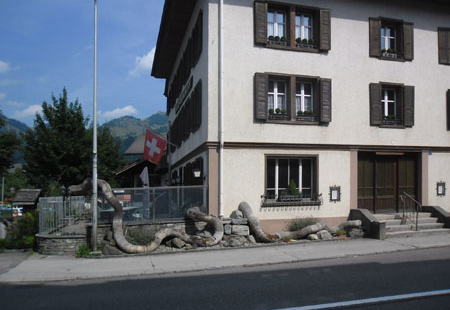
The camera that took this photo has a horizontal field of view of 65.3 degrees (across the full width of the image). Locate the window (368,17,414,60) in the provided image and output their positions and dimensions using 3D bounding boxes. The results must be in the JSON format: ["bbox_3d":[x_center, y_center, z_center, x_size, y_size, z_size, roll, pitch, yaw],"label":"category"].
[{"bbox_3d":[6.121,-4.277,12.950,1.850,1.530,0.220,0,-4,-15],"label":"window"}]

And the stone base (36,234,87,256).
[{"bbox_3d":[-4.376,2.422,9.400,1.600,0.470,0.450,-2,-4,21],"label":"stone base"}]

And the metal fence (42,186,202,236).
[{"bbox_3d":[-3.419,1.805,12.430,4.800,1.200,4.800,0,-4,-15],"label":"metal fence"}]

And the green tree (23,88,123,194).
[{"bbox_3d":[-9.553,-0.532,22.000,5.600,7.000,5.400,1,-4,-24],"label":"green tree"}]

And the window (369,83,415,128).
[{"bbox_3d":[6.092,-1.811,12.850,1.880,1.600,0.220,0,-4,-15],"label":"window"}]

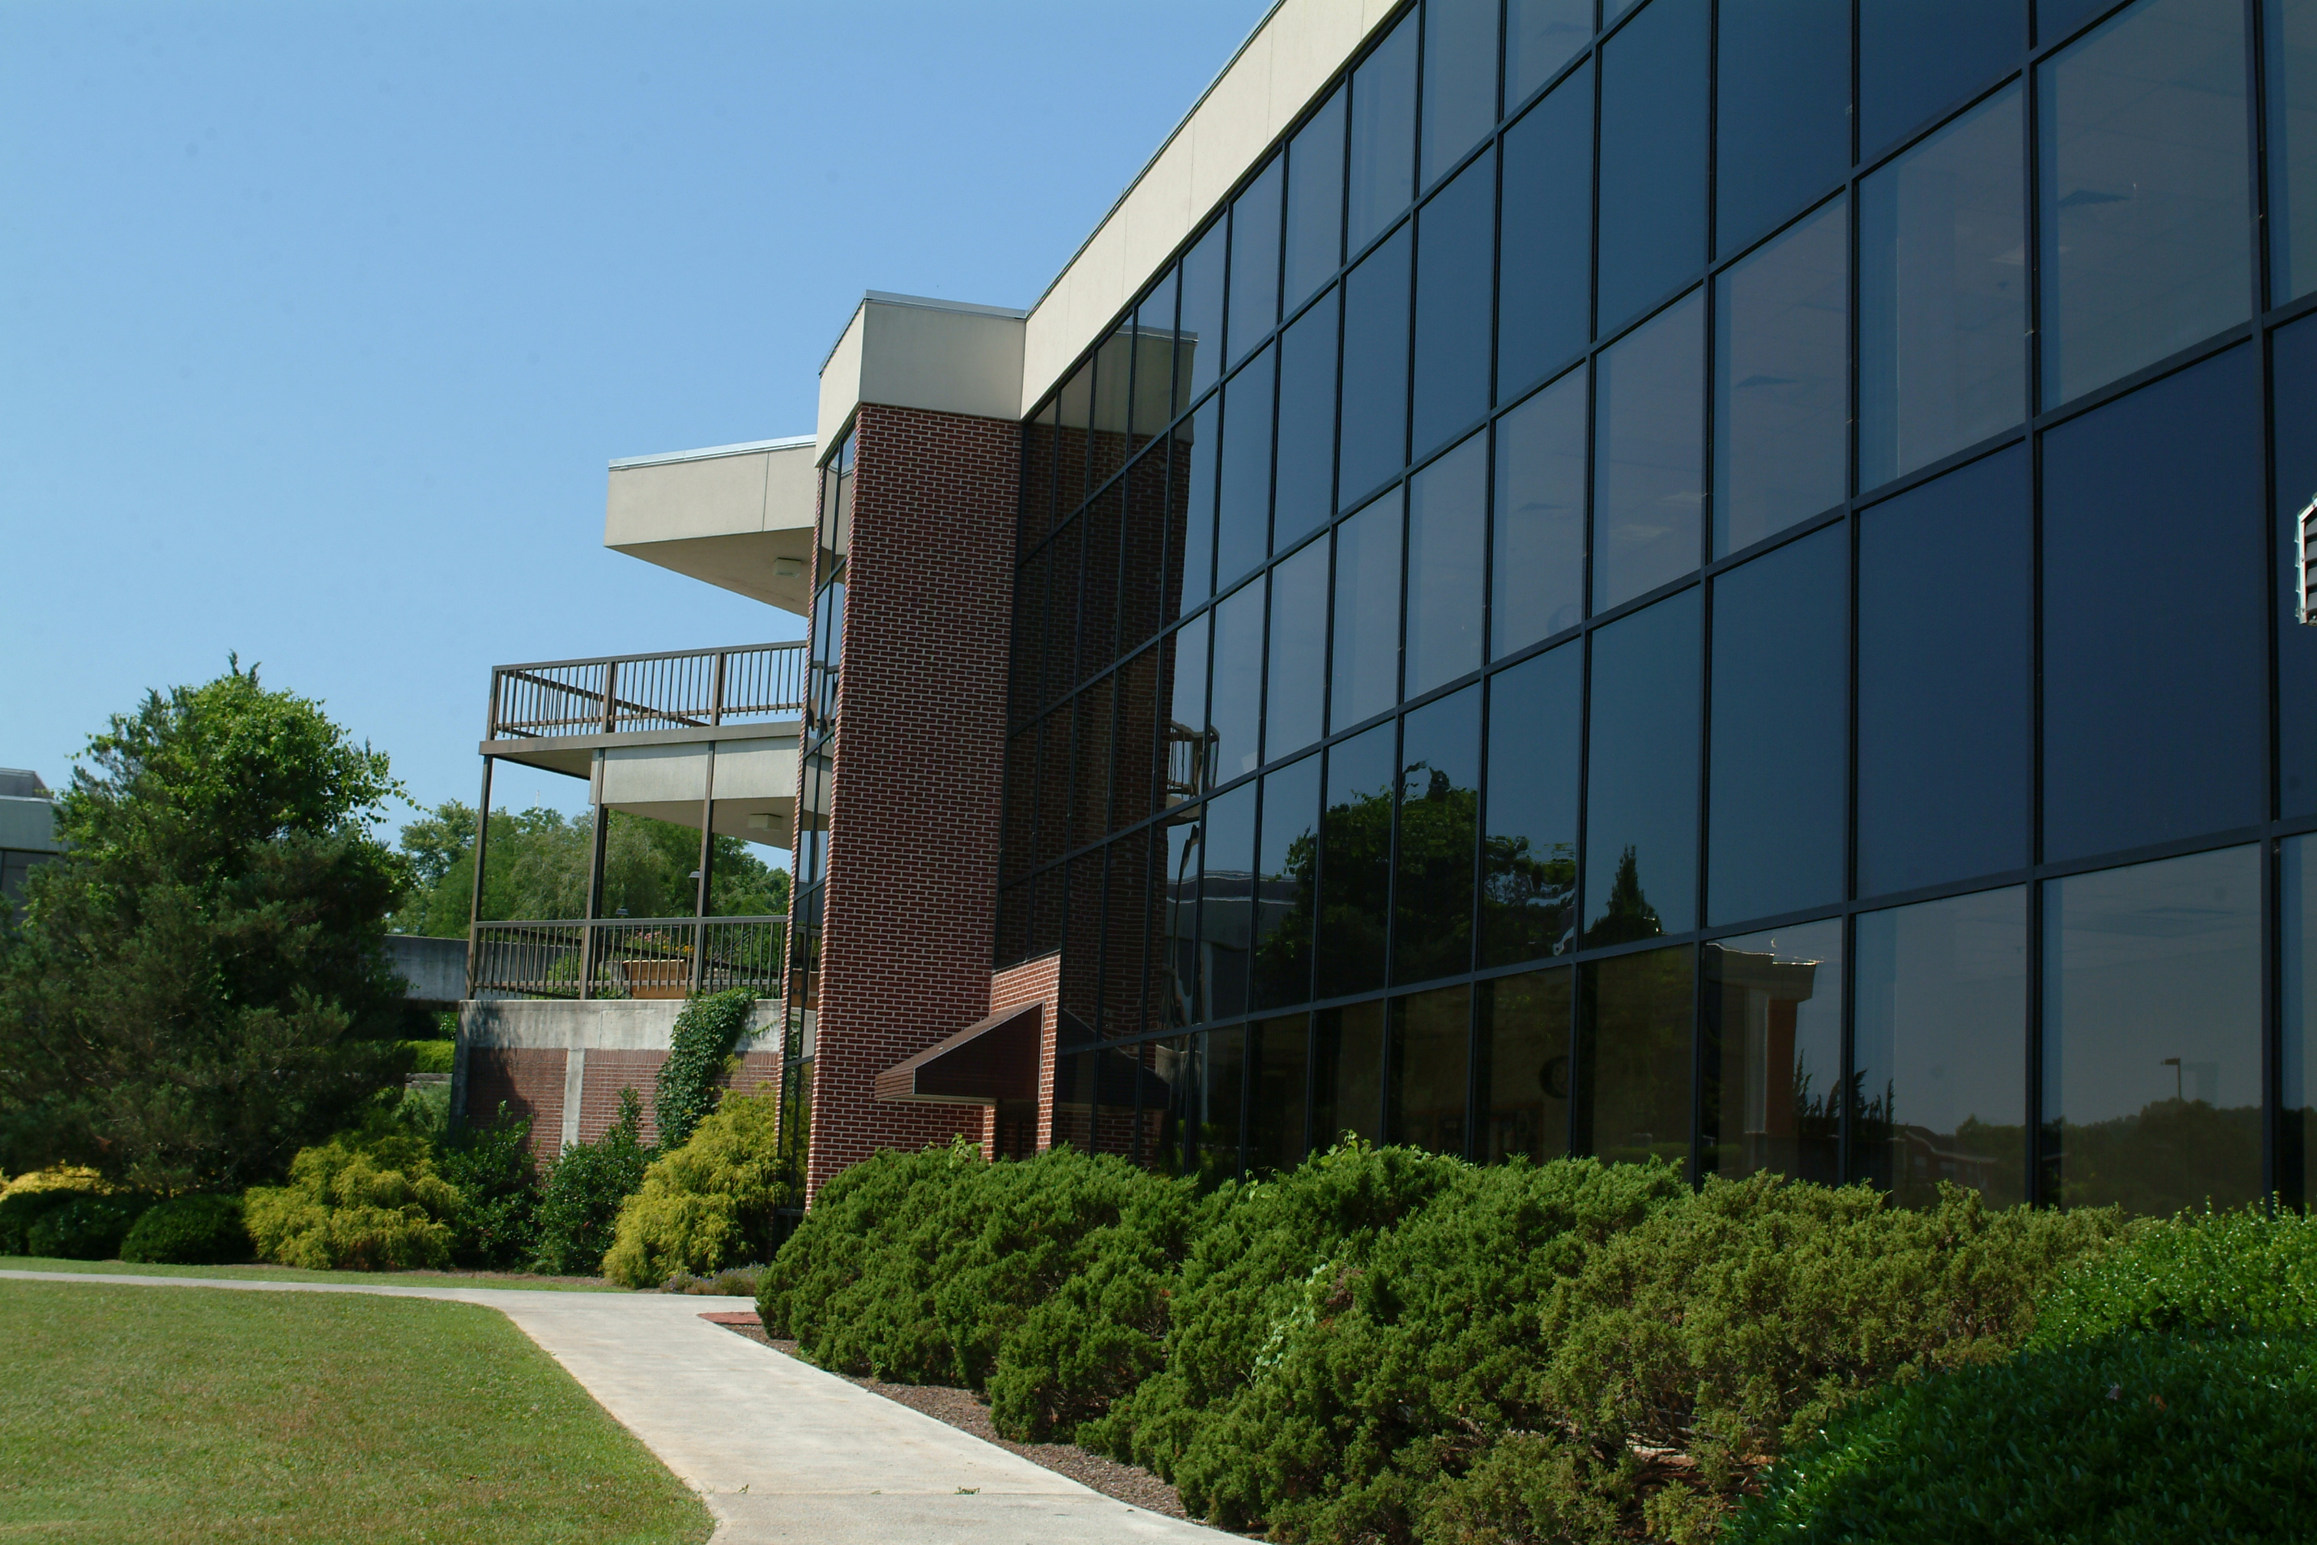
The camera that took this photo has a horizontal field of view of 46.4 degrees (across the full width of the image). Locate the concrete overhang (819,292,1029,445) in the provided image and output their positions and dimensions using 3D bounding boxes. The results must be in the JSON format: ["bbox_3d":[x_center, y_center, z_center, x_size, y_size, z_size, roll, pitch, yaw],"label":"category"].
[{"bbox_3d":[-2.995,-4.654,33.335,1.960,1.380,3.120,5,-10,-16],"label":"concrete overhang"}]

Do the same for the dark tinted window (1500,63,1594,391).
[{"bbox_3d":[2.553,-3.527,17.763,0.080,1.968,1.450,6,-10,-16],"label":"dark tinted window"}]

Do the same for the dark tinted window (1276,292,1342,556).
[{"bbox_3d":[1.218,-2.824,21.979,0.100,1.950,1.460,5,-10,-16],"label":"dark tinted window"}]

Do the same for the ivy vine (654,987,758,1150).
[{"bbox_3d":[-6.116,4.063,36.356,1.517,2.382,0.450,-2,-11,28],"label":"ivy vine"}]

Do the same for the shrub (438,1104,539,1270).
[{"bbox_3d":[-9.218,5.700,37.151,1.350,2.220,1.300,5,-10,-13],"label":"shrub"}]

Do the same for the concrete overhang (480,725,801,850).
[{"bbox_3d":[-6.014,0.297,39.873,6.400,1.040,4.600,-2,-11,28],"label":"concrete overhang"}]

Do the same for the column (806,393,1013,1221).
[{"bbox_3d":[-2.817,0.878,30.907,1.920,10.244,0.300,6,-10,-16],"label":"column"}]

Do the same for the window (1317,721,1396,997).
[{"bbox_3d":[1.488,0.671,19.908,0.100,1.950,1.460,5,-10,-16],"label":"window"}]

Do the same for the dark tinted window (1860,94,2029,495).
[{"bbox_3d":[3.794,-2.321,13.103,0.080,1.688,1.450,6,-10,-16],"label":"dark tinted window"}]

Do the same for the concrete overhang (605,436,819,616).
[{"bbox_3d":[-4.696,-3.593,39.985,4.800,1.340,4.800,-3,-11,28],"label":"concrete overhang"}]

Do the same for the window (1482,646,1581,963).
[{"bbox_3d":[2.368,0.221,17.073,0.080,1.957,1.460,6,-10,-16],"label":"window"}]

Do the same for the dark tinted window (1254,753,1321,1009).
[{"bbox_3d":[1.050,0.894,21.354,0.100,1.950,1.460,5,-10,-16],"label":"dark tinted window"}]

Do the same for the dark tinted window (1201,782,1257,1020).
[{"bbox_3d":[0.606,1.105,22.867,0.080,1.957,1.460,6,-10,-16],"label":"dark tinted window"}]

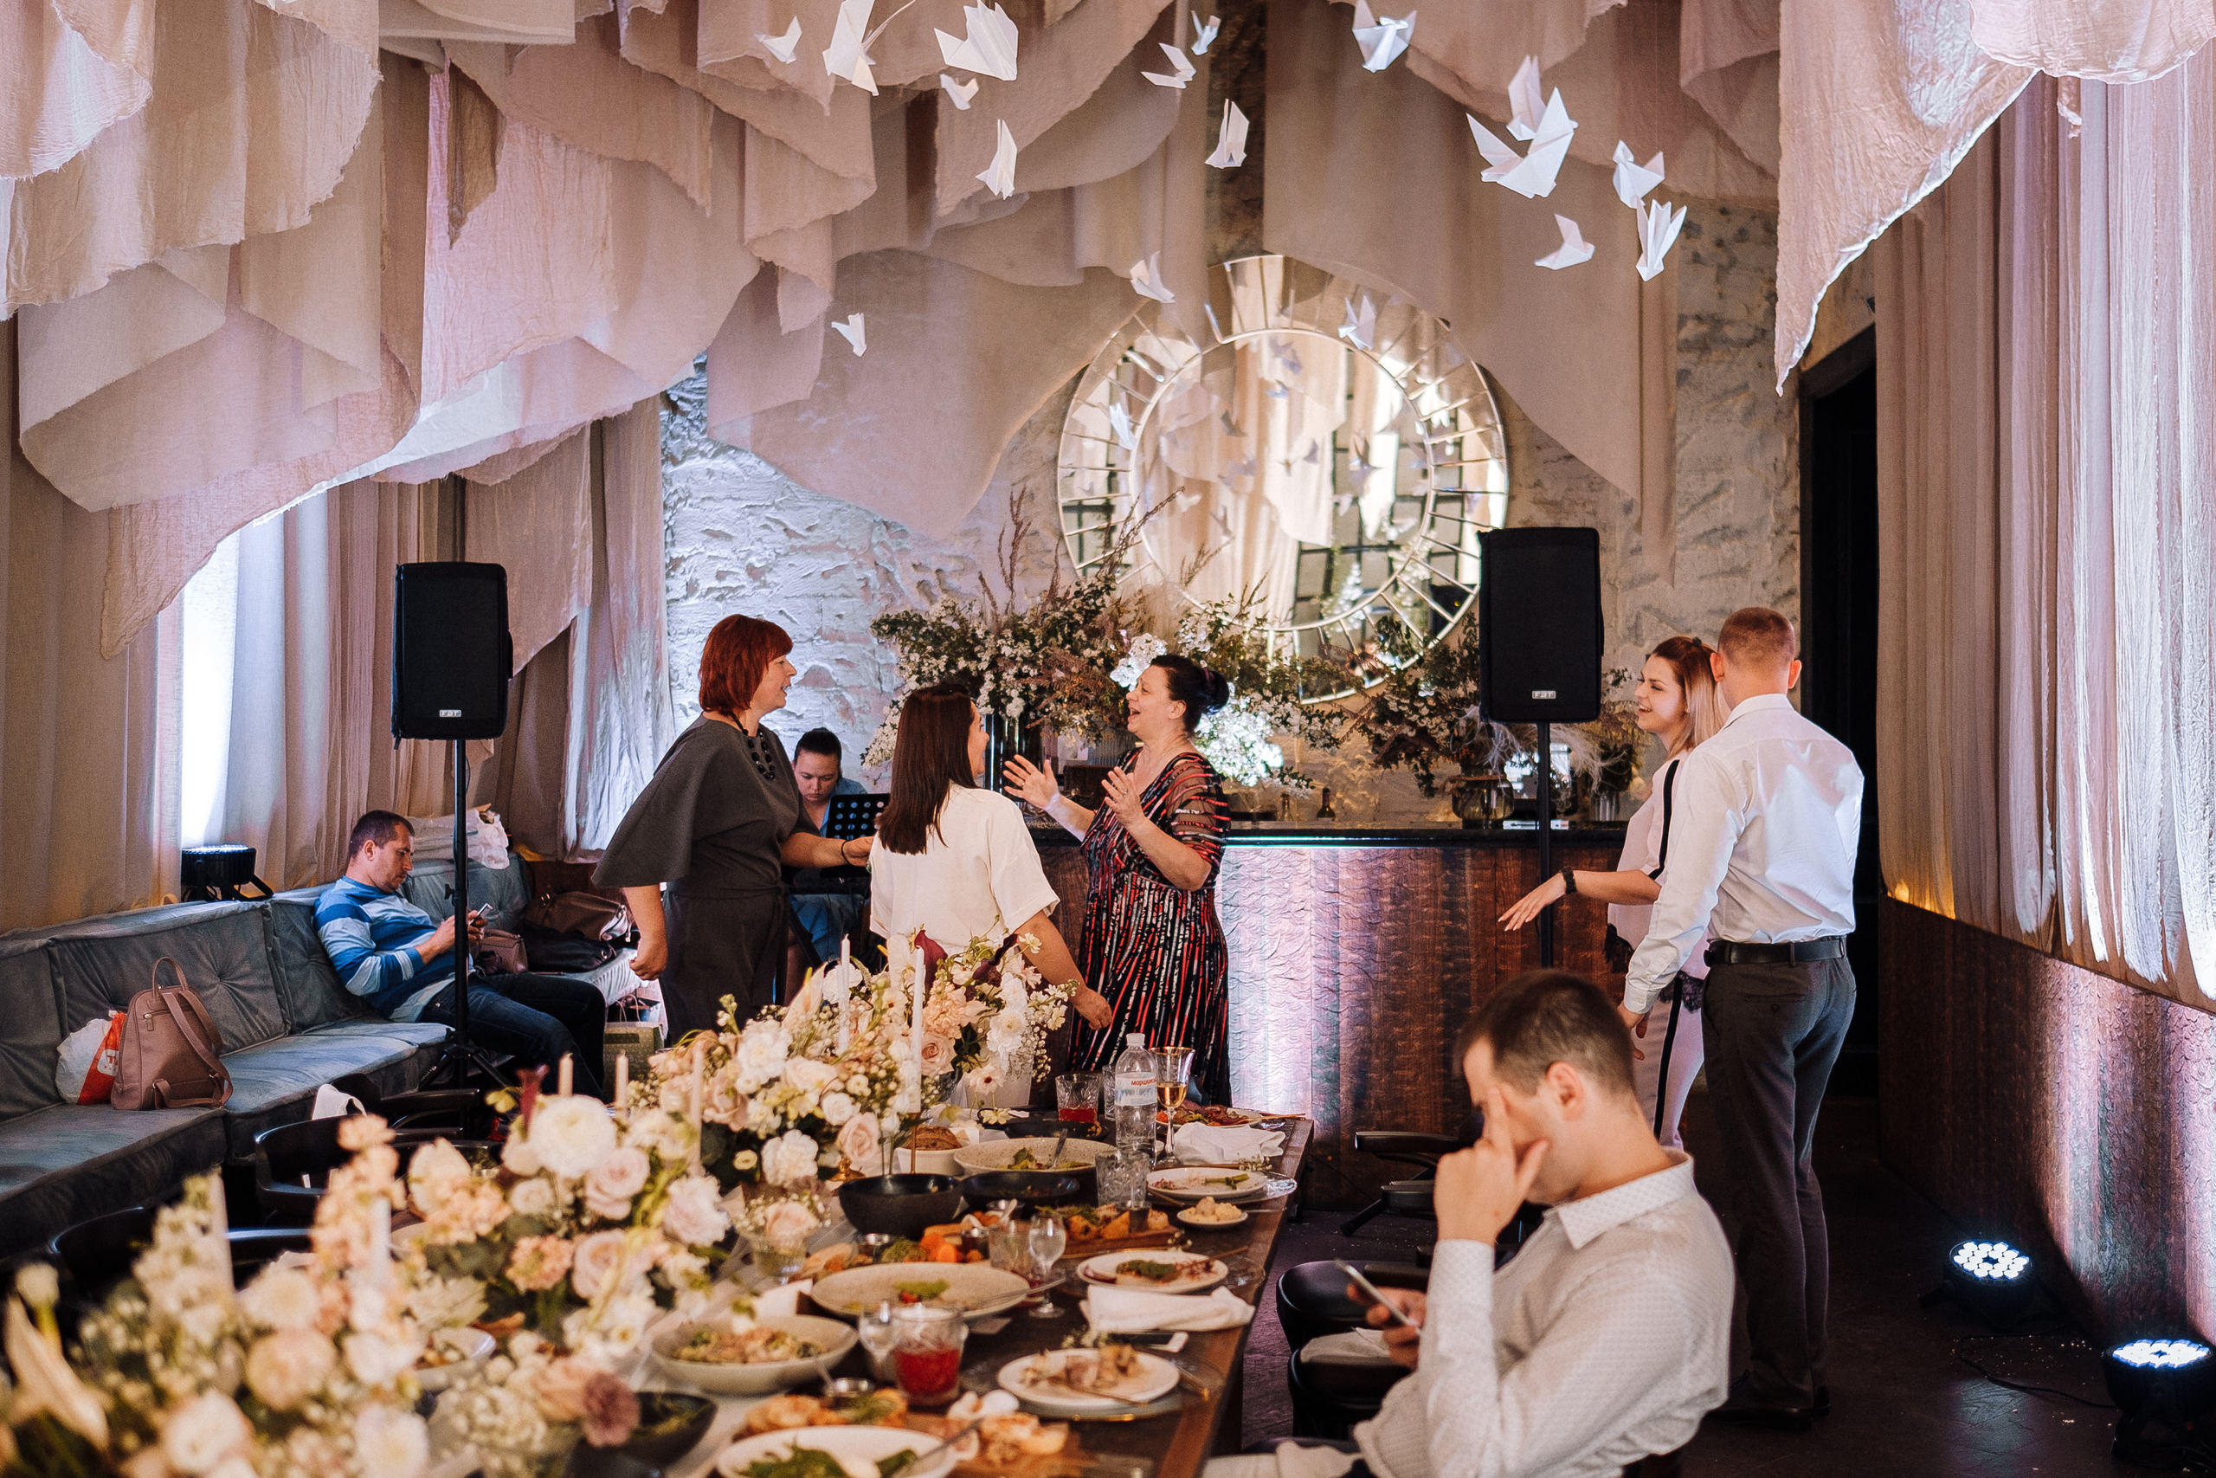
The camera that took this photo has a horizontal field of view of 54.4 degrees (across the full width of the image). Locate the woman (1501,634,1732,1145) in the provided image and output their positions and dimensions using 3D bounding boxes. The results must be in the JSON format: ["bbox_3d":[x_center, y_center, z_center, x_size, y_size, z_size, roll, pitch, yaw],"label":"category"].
[{"bbox_3d":[1.219,0.606,5.168,0.570,1.710,0.450,0,2,4],"label":"woman"}]

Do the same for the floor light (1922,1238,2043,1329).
[{"bbox_3d":[2.240,1.368,5.489,0.310,0.165,0.240,1,2,35],"label":"floor light"}]

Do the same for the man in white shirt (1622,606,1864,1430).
[{"bbox_3d":[1.394,0.593,4.738,0.510,1.760,0.370,0,2,-10],"label":"man in white shirt"}]

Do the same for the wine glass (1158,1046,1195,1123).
[{"bbox_3d":[0.113,0.644,3.779,0.080,0.200,0.080,0,2,0],"label":"wine glass"}]

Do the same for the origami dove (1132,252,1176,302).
[{"bbox_3d":[0.129,-1.316,6.150,0.140,0.140,0.125,0,1,-22],"label":"origami dove"}]

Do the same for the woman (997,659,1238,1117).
[{"bbox_3d":[0.043,0.618,5.669,0.560,1.660,0.480,-1,2,-35],"label":"woman"}]

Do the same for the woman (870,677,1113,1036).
[{"bbox_3d":[-0.297,0.654,5.420,0.550,1.600,0.400,1,2,25],"label":"woman"}]

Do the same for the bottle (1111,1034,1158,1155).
[{"bbox_3d":[0.051,0.632,3.778,0.071,0.225,0.071,0,2,0],"label":"bottle"}]

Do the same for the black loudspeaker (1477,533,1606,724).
[{"bbox_3d":[1.263,-0.325,6.244,0.340,0.545,0.320,0,2,2],"label":"black loudspeaker"}]

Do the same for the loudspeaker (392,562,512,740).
[{"bbox_3d":[-2.069,-0.275,6.825,0.335,0.545,0.320,-1,2,-19],"label":"loudspeaker"}]

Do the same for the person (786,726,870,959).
[{"bbox_3d":[-0.941,0.675,7.271,0.530,1.420,0.720,0,2,-12],"label":"person"}]

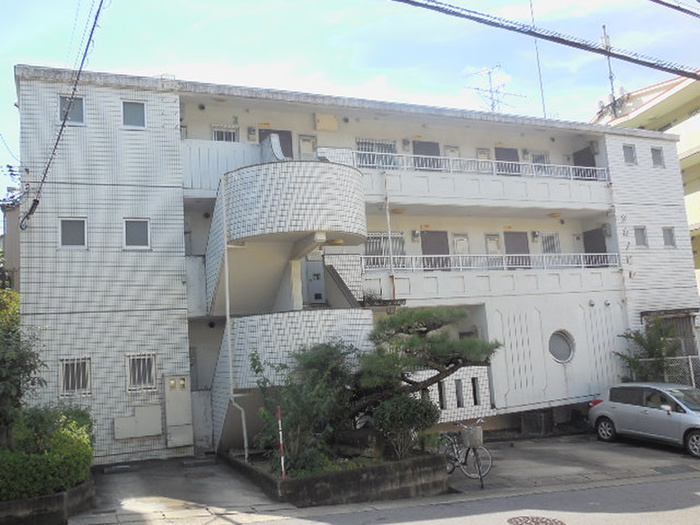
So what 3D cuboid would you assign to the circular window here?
[{"bbox_3d":[5.895,2.339,19.216,0.945,0.945,0.130,-1,-7,-26],"label":"circular window"}]

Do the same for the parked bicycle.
[{"bbox_3d":[1.972,3.339,12.180,0.580,1.050,1.720,-1,-7,-24],"label":"parked bicycle"}]

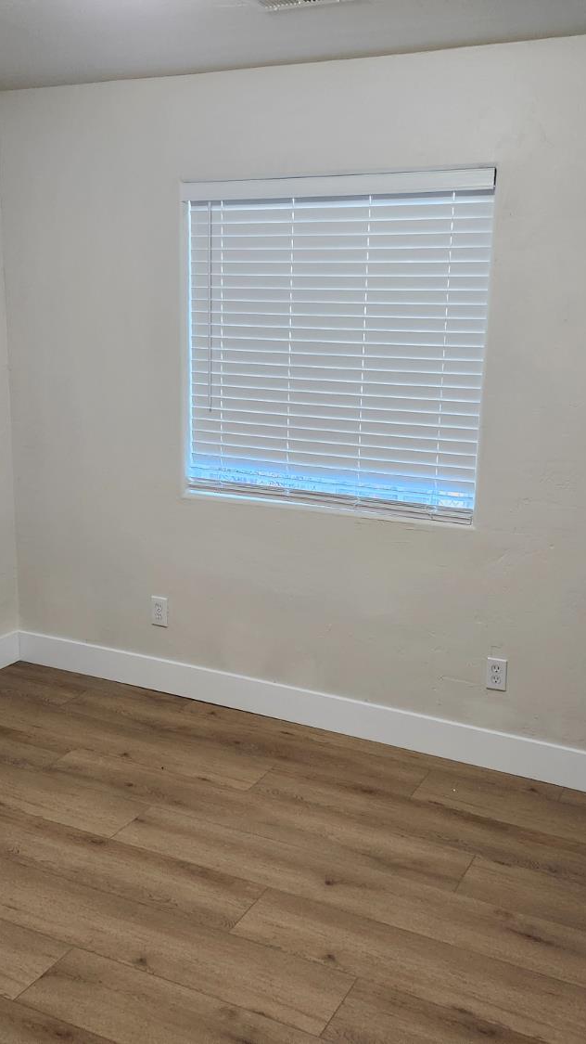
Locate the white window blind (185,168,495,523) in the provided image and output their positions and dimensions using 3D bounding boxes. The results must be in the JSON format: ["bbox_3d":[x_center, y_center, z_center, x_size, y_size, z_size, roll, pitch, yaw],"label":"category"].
[{"bbox_3d":[0.126,-0.626,3.360,1.184,1.187,0.090,7,14,26],"label":"white window blind"}]

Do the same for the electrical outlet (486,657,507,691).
[{"bbox_3d":[0.717,0.538,3.248,0.070,0.115,0.014,7,14,26],"label":"electrical outlet"}]

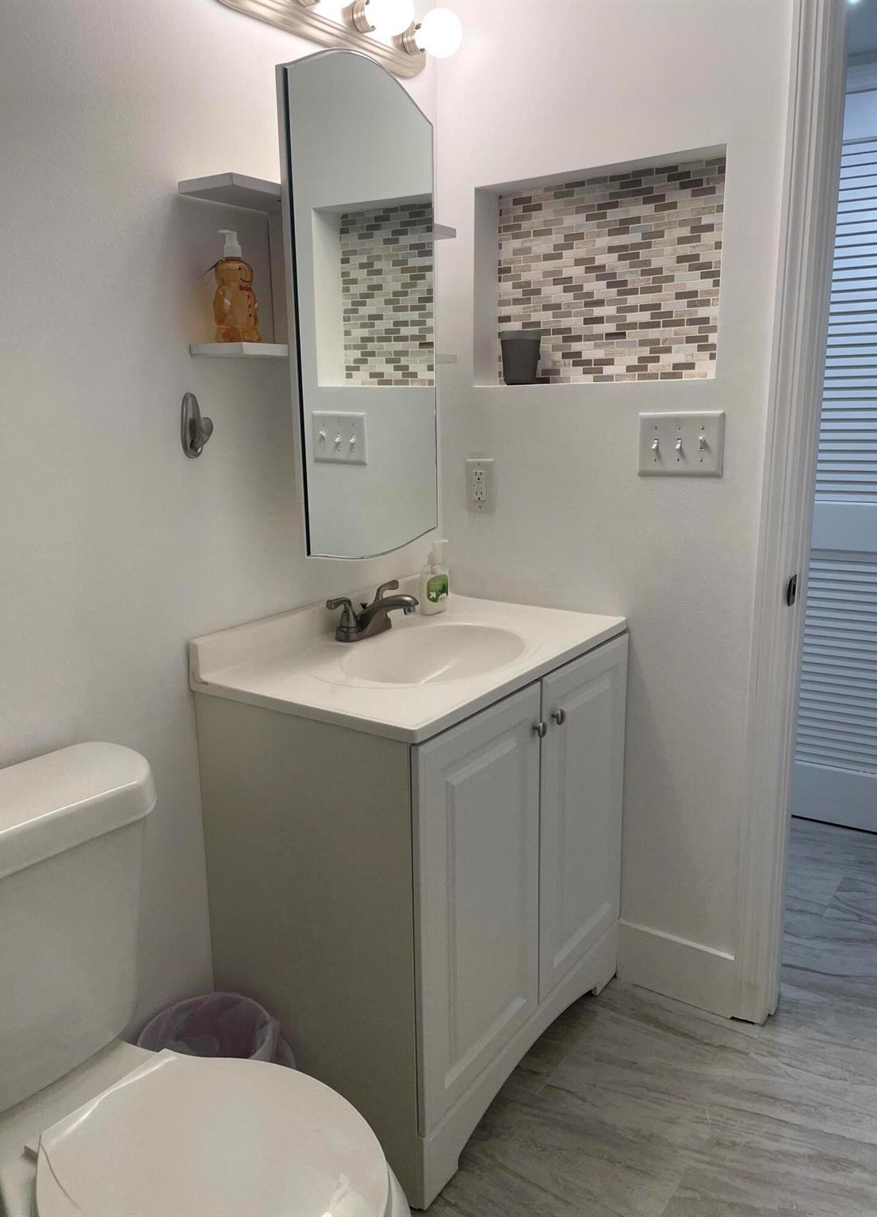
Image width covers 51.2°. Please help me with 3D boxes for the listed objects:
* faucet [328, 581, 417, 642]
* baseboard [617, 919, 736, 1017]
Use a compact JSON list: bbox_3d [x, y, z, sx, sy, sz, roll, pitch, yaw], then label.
[{"bbox_3d":[-0.102,0.011,1.812,0.168,0.092,0.230,8,16,34],"label":"faucet"},{"bbox_3d":[0.514,0.794,2.018,0.271,0.149,0.014,8,16,34],"label":"baseboard"}]

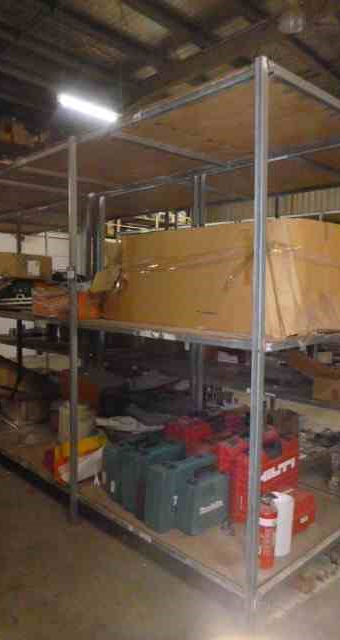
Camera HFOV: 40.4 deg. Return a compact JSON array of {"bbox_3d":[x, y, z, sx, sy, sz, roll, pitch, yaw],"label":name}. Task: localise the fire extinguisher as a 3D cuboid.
[{"bbox_3d":[0.457,0.992,2.166,0.080,0.350,0.085,2,4,12],"label":"fire extinguisher"}]

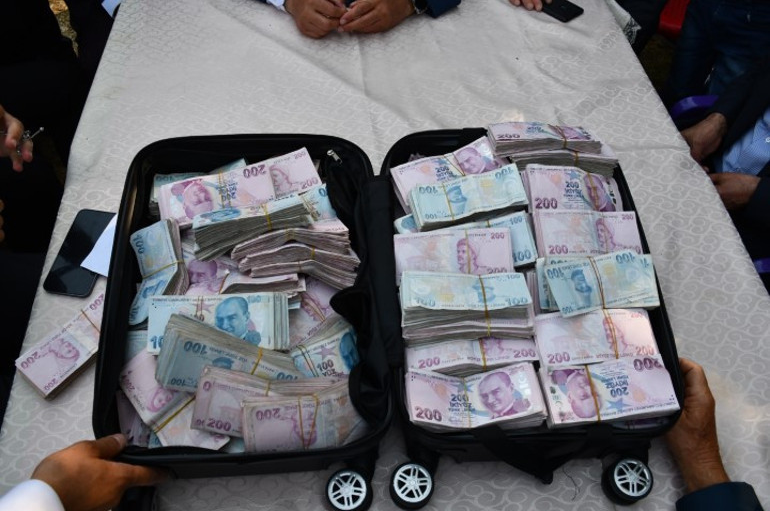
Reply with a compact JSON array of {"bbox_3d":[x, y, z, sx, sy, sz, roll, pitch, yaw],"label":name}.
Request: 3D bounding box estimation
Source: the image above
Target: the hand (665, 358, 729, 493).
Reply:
[{"bbox_3d":[0.382,0.213,0.720,0.078,0.080,0.165,5,59,2],"label":"hand"}]

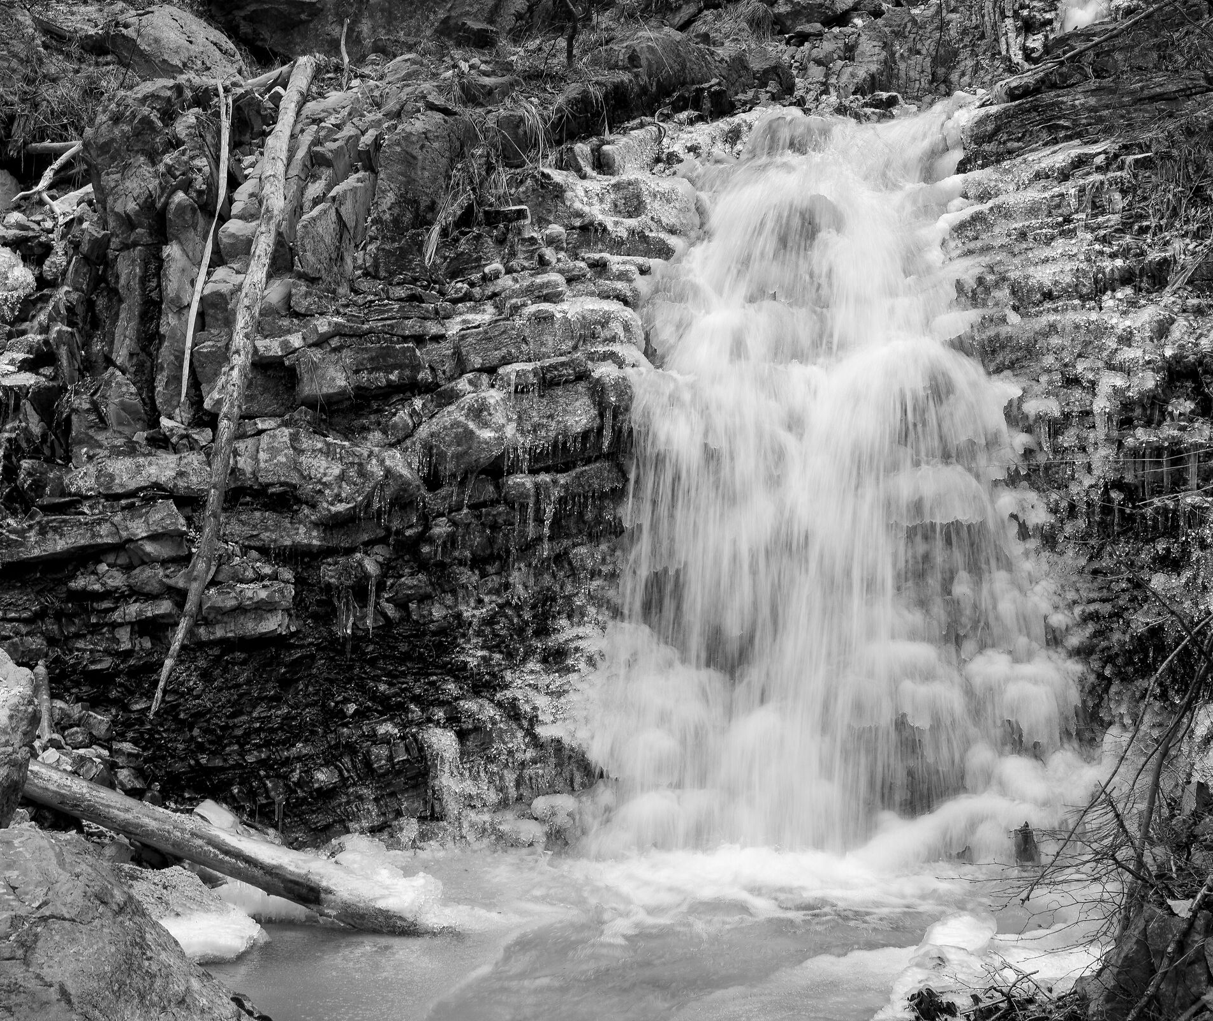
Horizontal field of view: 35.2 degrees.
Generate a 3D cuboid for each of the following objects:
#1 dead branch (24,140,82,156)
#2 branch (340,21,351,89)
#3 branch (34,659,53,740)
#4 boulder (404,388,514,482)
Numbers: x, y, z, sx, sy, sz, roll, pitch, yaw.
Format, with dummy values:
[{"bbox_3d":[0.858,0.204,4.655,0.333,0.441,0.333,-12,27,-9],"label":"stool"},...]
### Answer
[{"bbox_3d":[-3.648,-2.406,12.700,0.450,0.090,0.100,0,-2,9],"label":"dead branch"},{"bbox_3d":[-1.662,-2.907,12.200,0.068,0.455,0.070,0,-2,0],"label":"branch"},{"bbox_3d":[-2.767,0.935,9.400,0.085,0.400,0.080,-5,-2,0],"label":"branch"},{"bbox_3d":[-0.808,-0.421,10.600,0.580,0.480,0.450,0,-2,-6],"label":"boulder"}]

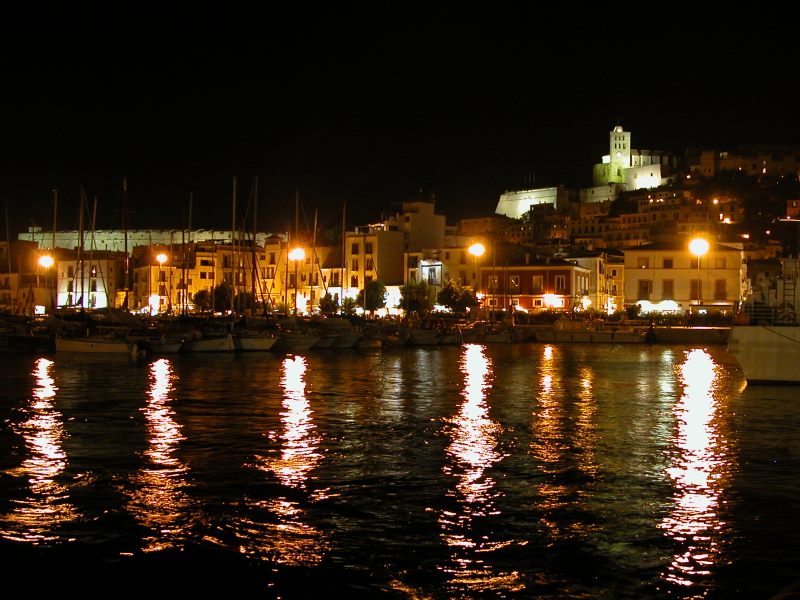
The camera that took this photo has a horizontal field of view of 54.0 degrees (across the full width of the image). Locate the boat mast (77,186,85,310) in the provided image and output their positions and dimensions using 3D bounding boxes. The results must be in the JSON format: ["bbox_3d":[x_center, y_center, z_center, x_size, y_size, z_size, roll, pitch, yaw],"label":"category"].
[{"bbox_3d":[-34.370,-4.760,85.000,0.280,15.040,0.280,0,0,0],"label":"boat mast"}]

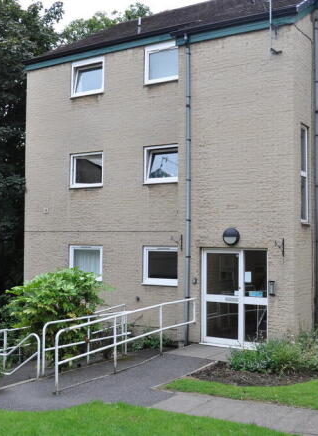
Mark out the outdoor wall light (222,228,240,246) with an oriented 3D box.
[{"bbox_3d":[1.547,0.401,11.673,0.370,0.370,0.140,-1,-3,32],"label":"outdoor wall light"}]

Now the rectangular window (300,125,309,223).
[{"bbox_3d":[3.111,-0.922,11.780,0.100,2.110,0.590,-1,-3,32],"label":"rectangular window"}]

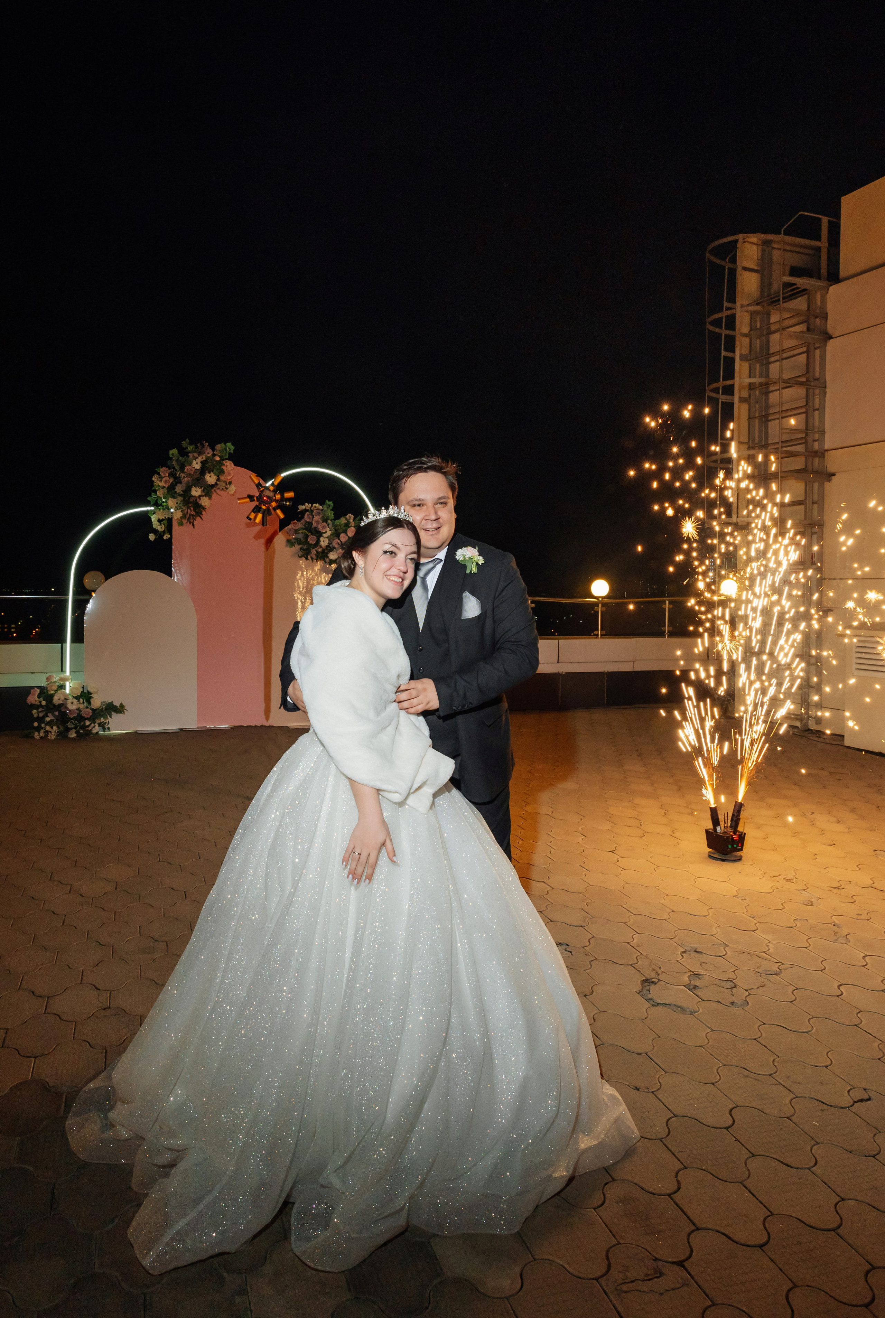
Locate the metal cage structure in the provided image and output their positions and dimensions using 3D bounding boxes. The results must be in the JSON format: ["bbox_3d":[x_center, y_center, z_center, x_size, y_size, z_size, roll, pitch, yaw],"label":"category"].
[{"bbox_3d":[3.084,-1.711,8.663,0.970,4.820,0.840,-2,5,-25],"label":"metal cage structure"}]

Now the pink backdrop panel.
[{"bbox_3d":[-2.097,-0.585,8.512,1.030,2.500,0.060,-1,5,-14],"label":"pink backdrop panel"}]

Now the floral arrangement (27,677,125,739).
[{"bbox_3d":[-3.337,0.428,8.027,0.840,0.540,0.500,-1,5,-18],"label":"floral arrangement"}]

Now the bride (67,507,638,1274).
[{"bbox_3d":[-0.202,0.425,2.201,1.300,1.610,1.200,-4,7,-41],"label":"bride"}]

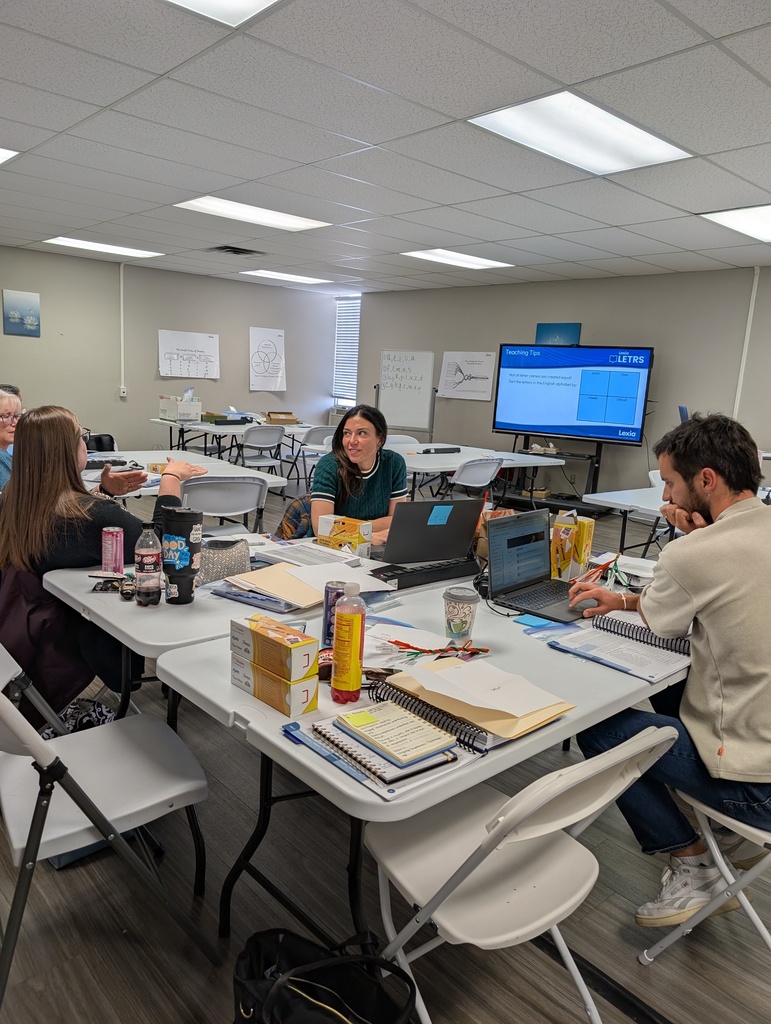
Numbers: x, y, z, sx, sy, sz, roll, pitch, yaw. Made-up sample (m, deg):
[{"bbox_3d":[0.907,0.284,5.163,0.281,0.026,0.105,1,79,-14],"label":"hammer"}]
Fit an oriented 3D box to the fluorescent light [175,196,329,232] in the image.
[{"bbox_3d":[-1.046,-2.420,5.756,1.200,0.060,0.600,-7,15,-42],"label":"fluorescent light"}]

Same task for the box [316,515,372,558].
[{"bbox_3d":[-0.145,0.092,2.520,0.190,0.135,0.070,11,14,36],"label":"box"}]

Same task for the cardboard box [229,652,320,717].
[{"bbox_3d":[-0.220,0.331,1.402,0.194,0.067,0.066,14,15,43],"label":"cardboard box"}]

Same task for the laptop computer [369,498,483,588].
[{"bbox_3d":[0.118,0.051,2.540,0.350,0.238,0.300,-3,12,-27],"label":"laptop computer"}]

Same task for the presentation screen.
[{"bbox_3d":[1.997,-1.293,7.726,1.690,0.990,0.090,10,13,33],"label":"presentation screen"}]

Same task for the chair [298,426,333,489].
[{"bbox_3d":[-0.805,-0.585,7.932,0.460,0.785,0.500,-7,15,-42],"label":"chair"}]

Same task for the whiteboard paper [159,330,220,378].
[{"bbox_3d":[-2.719,-2.191,9.932,0.912,0.612,0.010,-7,15,-42],"label":"whiteboard paper"}]

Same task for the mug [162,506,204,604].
[{"bbox_3d":[-0.558,0.119,1.953,0.114,0.254,0.114,0,12,-16],"label":"mug"}]

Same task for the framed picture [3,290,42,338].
[{"bbox_3d":[-4.254,-2.318,8.336,0.402,0.510,0.025,-7,15,-42],"label":"framed picture"}]

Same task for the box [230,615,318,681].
[{"bbox_3d":[-0.219,0.263,1.395,0.194,0.067,0.066,13,15,43],"label":"box"}]

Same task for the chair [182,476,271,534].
[{"bbox_3d":[-0.968,0.158,4.092,0.460,0.785,0.500,-2,12,-25],"label":"chair"}]

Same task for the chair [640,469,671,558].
[{"bbox_3d":[2.022,0.168,4.728,0.460,0.840,0.500,-7,15,-42],"label":"chair"}]

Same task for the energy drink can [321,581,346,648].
[{"bbox_3d":[-0.117,0.245,1.697,0.057,0.156,0.057,3,11,-1],"label":"energy drink can"}]

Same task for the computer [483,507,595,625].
[{"bbox_3d":[0.516,0.149,2.135,0.281,0.240,0.360,13,15,41],"label":"computer"}]

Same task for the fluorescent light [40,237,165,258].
[{"bbox_3d":[-3.104,-2.957,7.932,1.200,0.060,0.600,-7,15,-42],"label":"fluorescent light"}]

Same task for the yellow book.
[{"bbox_3d":[0.014,0.382,1.244,0.128,0.018,0.178,-7,15,-42],"label":"yellow book"}]

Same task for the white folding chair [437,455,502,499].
[{"bbox_3d":[0.551,-0.047,5.566,0.460,0.785,0.500,-7,15,-42],"label":"white folding chair"}]

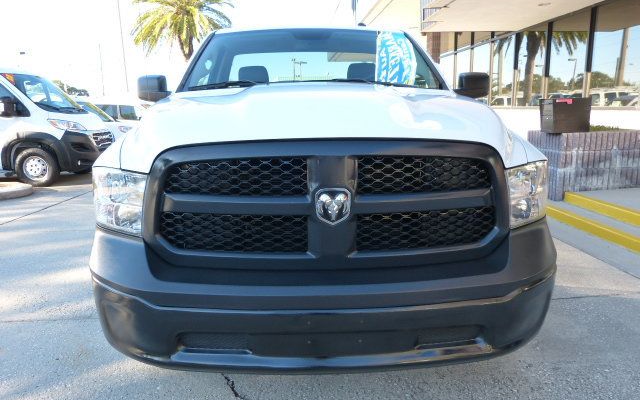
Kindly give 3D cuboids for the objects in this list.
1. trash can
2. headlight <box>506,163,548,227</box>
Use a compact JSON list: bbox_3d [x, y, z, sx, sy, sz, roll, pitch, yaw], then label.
[{"bbox_3d":[3.088,-1.061,5.817,0.505,0.425,0.277,-2,11,-7],"label":"trash can"},{"bbox_3d":[0.878,-0.030,1.925,0.320,0.265,0.300,-1,11,-2],"label":"headlight"}]

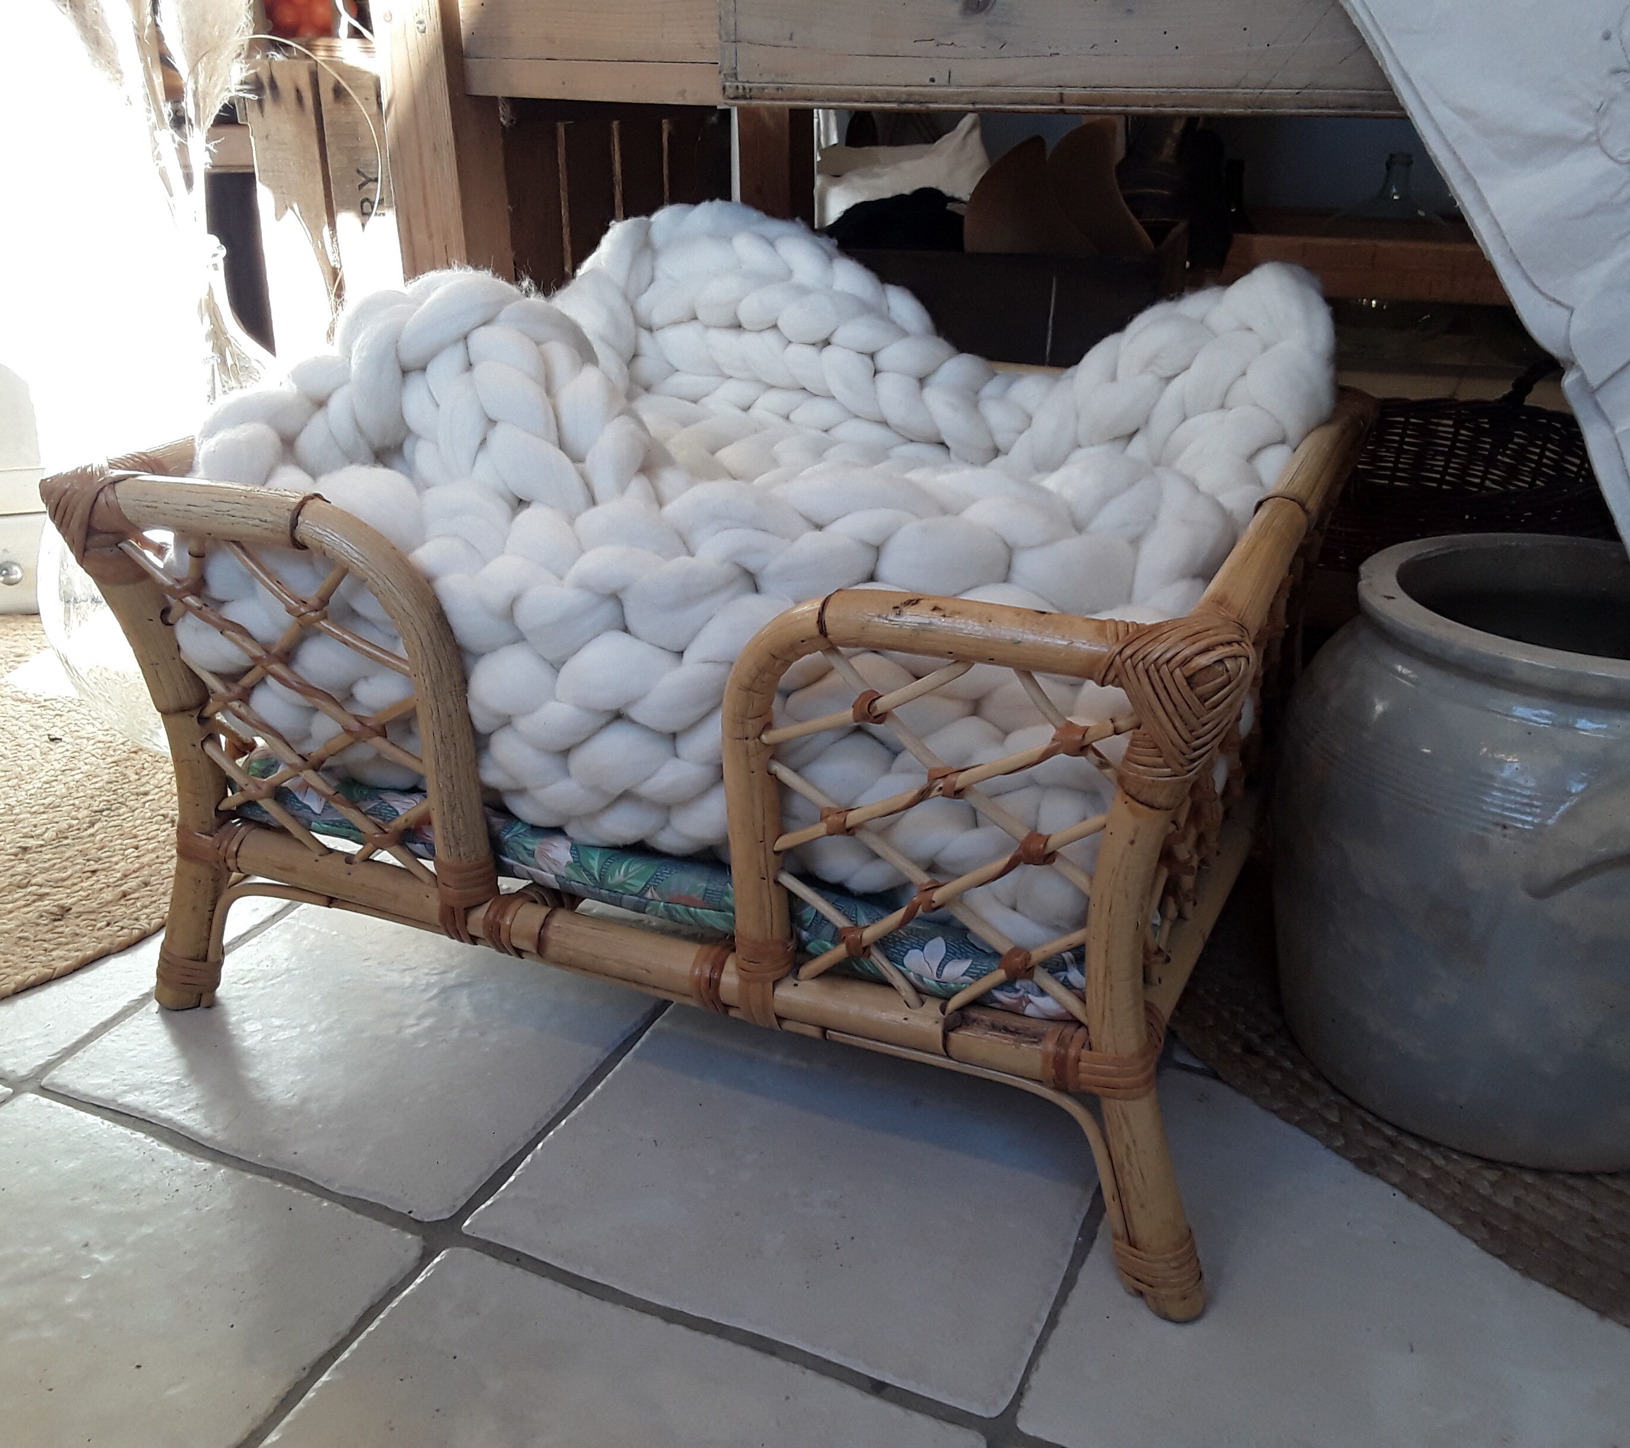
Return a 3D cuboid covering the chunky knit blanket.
[{"bbox_3d":[-0.021,-0.164,1.038,0.637,0.324,0.519,11,26,21],"label":"chunky knit blanket"}]

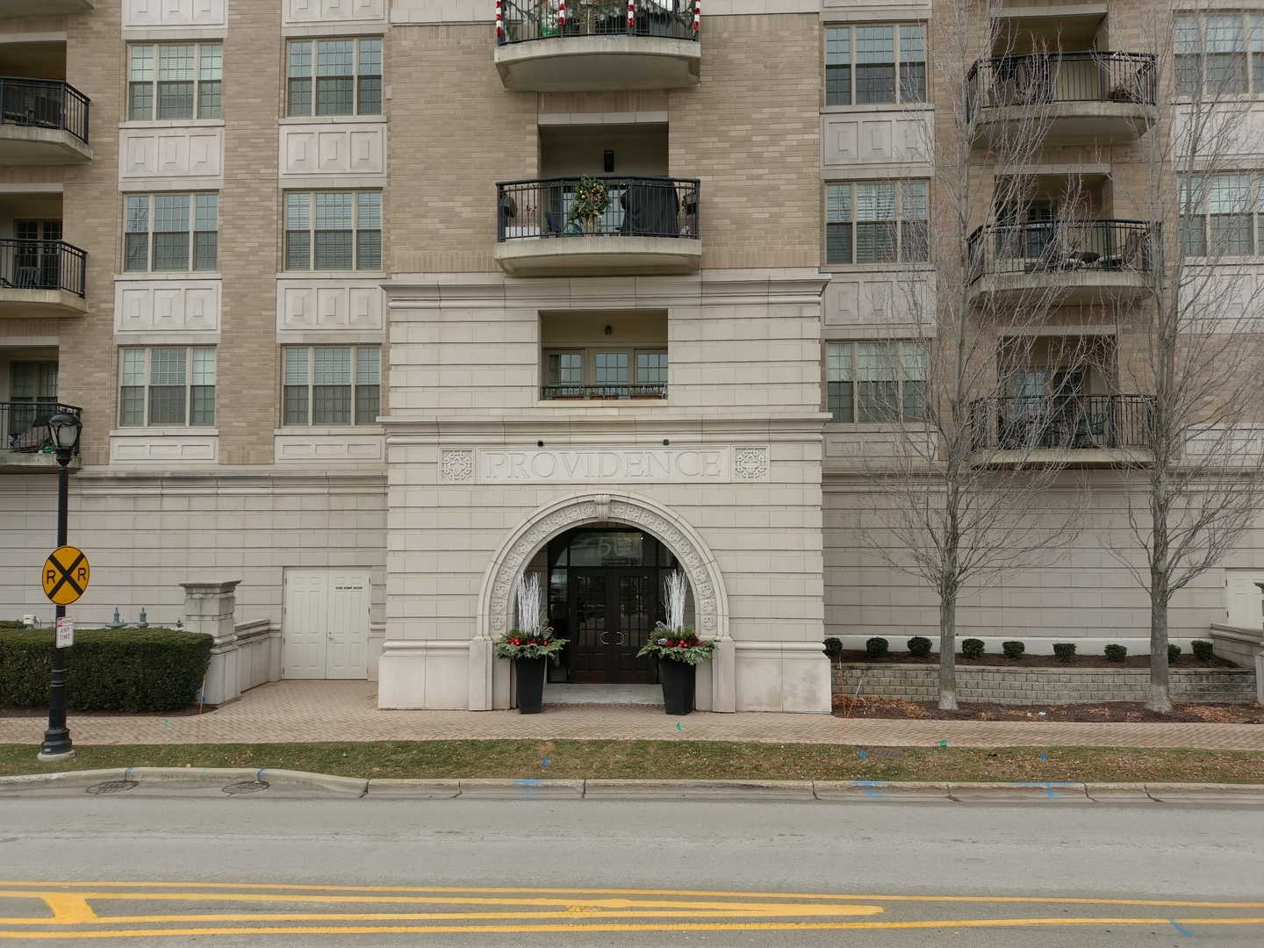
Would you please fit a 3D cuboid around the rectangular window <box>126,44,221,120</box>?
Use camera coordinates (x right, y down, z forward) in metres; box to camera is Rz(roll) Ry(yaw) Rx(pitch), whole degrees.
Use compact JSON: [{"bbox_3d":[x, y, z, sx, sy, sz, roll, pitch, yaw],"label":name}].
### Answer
[{"bbox_3d":[-10.332,-8.874,21.471,2.204,1.791,0.180,0,-3,3],"label":"rectangular window"}]

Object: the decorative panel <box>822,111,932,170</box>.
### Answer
[{"bbox_3d":[5.307,-7.208,20.510,2.400,1.280,0.130,0,-2,3],"label":"decorative panel"}]

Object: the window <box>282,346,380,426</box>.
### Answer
[{"bbox_3d":[-6.647,-1.956,21.022,2.200,1.810,0.150,0,-2,3],"label":"window"}]

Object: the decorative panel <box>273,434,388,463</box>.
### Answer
[{"bbox_3d":[-6.554,-0.547,20.615,2.440,0.640,0.120,0,-3,3],"label":"decorative panel"}]

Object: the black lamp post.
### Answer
[{"bbox_3d":[-8.838,1.709,14.699,0.550,5.310,0.550,0,-3,3],"label":"black lamp post"}]

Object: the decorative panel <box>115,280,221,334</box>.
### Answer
[{"bbox_3d":[-10.355,-3.739,21.194,2.450,1.230,0.130,0,-2,3],"label":"decorative panel"}]

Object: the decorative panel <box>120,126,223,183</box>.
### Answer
[{"bbox_3d":[-10.246,-7.105,21.143,2.400,1.250,0.120,0,-3,3],"label":"decorative panel"}]

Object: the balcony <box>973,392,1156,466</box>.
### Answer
[{"bbox_3d":[8.863,-0.834,19.376,3.540,1.387,1.270,0,-2,3],"label":"balcony"}]

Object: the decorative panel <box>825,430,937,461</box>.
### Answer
[{"bbox_3d":[5.256,-0.592,20.152,2.455,0.599,0.140,0,-3,3],"label":"decorative panel"}]

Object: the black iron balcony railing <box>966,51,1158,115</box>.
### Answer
[{"bbox_3d":[8.960,-8.055,19.818,3.640,1.060,0.940,0,-3,3],"label":"black iron balcony railing"}]

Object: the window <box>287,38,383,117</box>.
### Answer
[{"bbox_3d":[-6.665,-8.888,21.280,2.187,1.809,0.180,0,-3,3],"label":"window"}]

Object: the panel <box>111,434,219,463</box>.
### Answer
[{"bbox_3d":[-10.243,-0.552,20.802,2.430,0.640,0.120,0,-3,3],"label":"panel"}]

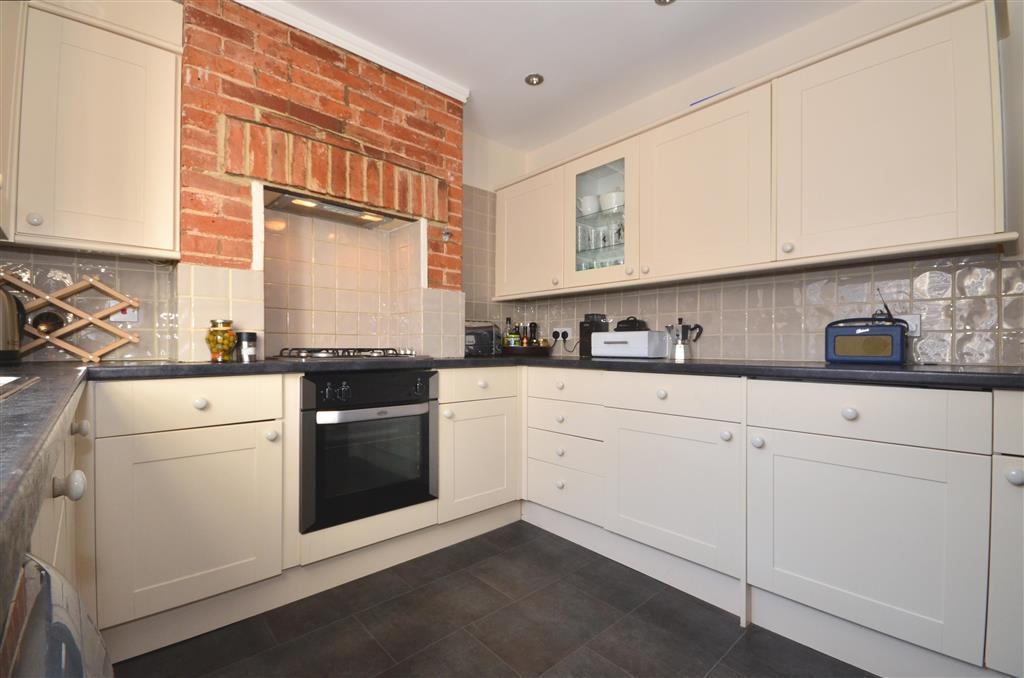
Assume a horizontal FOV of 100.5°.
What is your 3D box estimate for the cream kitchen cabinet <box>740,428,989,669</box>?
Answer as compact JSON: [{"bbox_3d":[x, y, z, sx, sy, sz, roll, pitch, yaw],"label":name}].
[{"bbox_3d":[1.206,0.565,1.447,0.560,0.539,0.555,1,-1,-41],"label":"cream kitchen cabinet"}]

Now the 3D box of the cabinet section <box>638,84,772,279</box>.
[{"bbox_3d":[0.938,-0.653,1.976,0.320,0.721,0.600,1,-1,-42],"label":"cabinet section"}]

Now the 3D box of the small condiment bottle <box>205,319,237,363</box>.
[{"bbox_3d":[-1.035,0.008,1.512,0.091,0.155,0.091,1,-1,-41],"label":"small condiment bottle"}]

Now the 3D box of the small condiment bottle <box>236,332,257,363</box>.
[{"bbox_3d":[-0.988,0.032,1.579,0.067,0.111,0.067,1,-1,-41],"label":"small condiment bottle"}]

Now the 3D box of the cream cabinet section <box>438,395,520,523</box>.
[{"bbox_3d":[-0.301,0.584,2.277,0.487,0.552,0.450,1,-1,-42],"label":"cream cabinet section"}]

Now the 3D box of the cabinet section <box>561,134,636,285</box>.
[{"bbox_3d":[0.577,-0.652,2.379,0.320,0.721,0.495,1,-1,-42],"label":"cabinet section"}]

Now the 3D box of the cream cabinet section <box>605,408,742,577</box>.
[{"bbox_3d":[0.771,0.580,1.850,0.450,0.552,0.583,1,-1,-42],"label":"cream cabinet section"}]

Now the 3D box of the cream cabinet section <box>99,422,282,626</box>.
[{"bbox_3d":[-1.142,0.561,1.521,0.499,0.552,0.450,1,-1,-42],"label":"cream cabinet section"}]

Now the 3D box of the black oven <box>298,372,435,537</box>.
[{"bbox_3d":[-0.751,0.448,2.017,0.597,0.601,0.550,1,-1,-41],"label":"black oven"}]

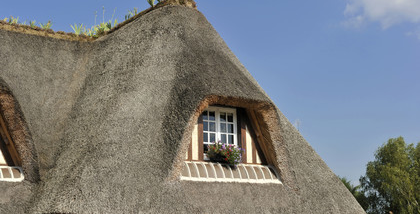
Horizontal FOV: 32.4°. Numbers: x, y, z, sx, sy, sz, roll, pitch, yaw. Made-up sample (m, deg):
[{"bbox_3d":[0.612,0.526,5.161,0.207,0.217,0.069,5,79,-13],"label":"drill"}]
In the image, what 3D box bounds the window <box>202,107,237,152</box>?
[{"bbox_3d":[0.197,0.583,16.400,1.000,1.130,0.170,6,-13,-31],"label":"window"}]

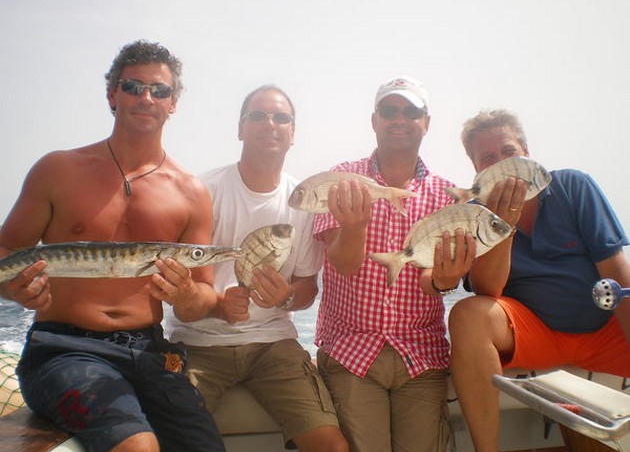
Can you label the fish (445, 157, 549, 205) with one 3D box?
[{"bbox_3d":[0.486,-0.118,1.730,0.285,0.122,0.052,-12,0,0],"label":"fish"}]

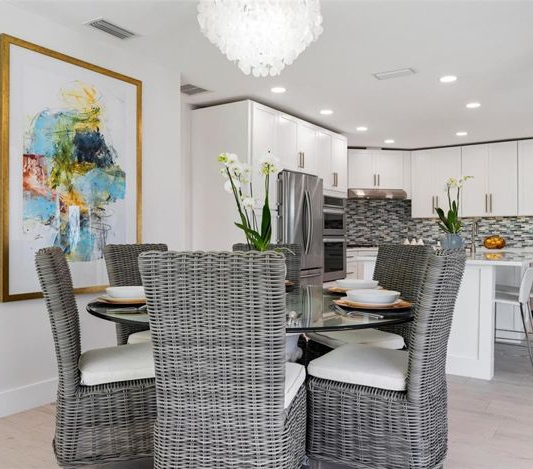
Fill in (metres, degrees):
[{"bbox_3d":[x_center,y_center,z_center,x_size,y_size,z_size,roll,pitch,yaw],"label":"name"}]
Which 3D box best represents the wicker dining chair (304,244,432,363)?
[{"bbox_3d":[0.600,0.584,2.870,0.670,1.030,0.520,0,0,-27],"label":"wicker dining chair"}]

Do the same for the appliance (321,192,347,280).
[{"bbox_3d":[0.675,0.052,6.360,0.570,1.110,0.757,0,0,34],"label":"appliance"}]

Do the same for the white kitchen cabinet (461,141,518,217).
[{"bbox_3d":[3.362,-0.780,7.031,0.761,1.070,0.330,0,0,35],"label":"white kitchen cabinet"}]

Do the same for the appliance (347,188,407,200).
[{"bbox_3d":[1.710,-0.640,7.420,0.914,0.150,0.480,0,0,-12],"label":"appliance"}]

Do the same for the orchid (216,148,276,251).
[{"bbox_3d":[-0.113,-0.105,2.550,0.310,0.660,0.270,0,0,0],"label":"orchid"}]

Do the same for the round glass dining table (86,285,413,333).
[{"bbox_3d":[-0.040,0.750,2.700,1.780,0.760,1.780,0,0,0],"label":"round glass dining table"}]

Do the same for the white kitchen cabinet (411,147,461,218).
[{"bbox_3d":[2.730,-0.800,7.450,0.762,1.070,0.330,0,0,34],"label":"white kitchen cabinet"}]

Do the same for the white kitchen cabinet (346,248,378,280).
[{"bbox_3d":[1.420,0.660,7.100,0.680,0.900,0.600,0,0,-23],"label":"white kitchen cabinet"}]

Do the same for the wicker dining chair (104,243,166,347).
[{"bbox_3d":[-0.605,0.584,2.935,0.670,1.030,0.520,0,0,32],"label":"wicker dining chair"}]

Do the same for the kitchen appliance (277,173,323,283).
[{"bbox_3d":[0.101,0.240,5.444,0.870,1.780,0.850,0,0,35],"label":"kitchen appliance"}]

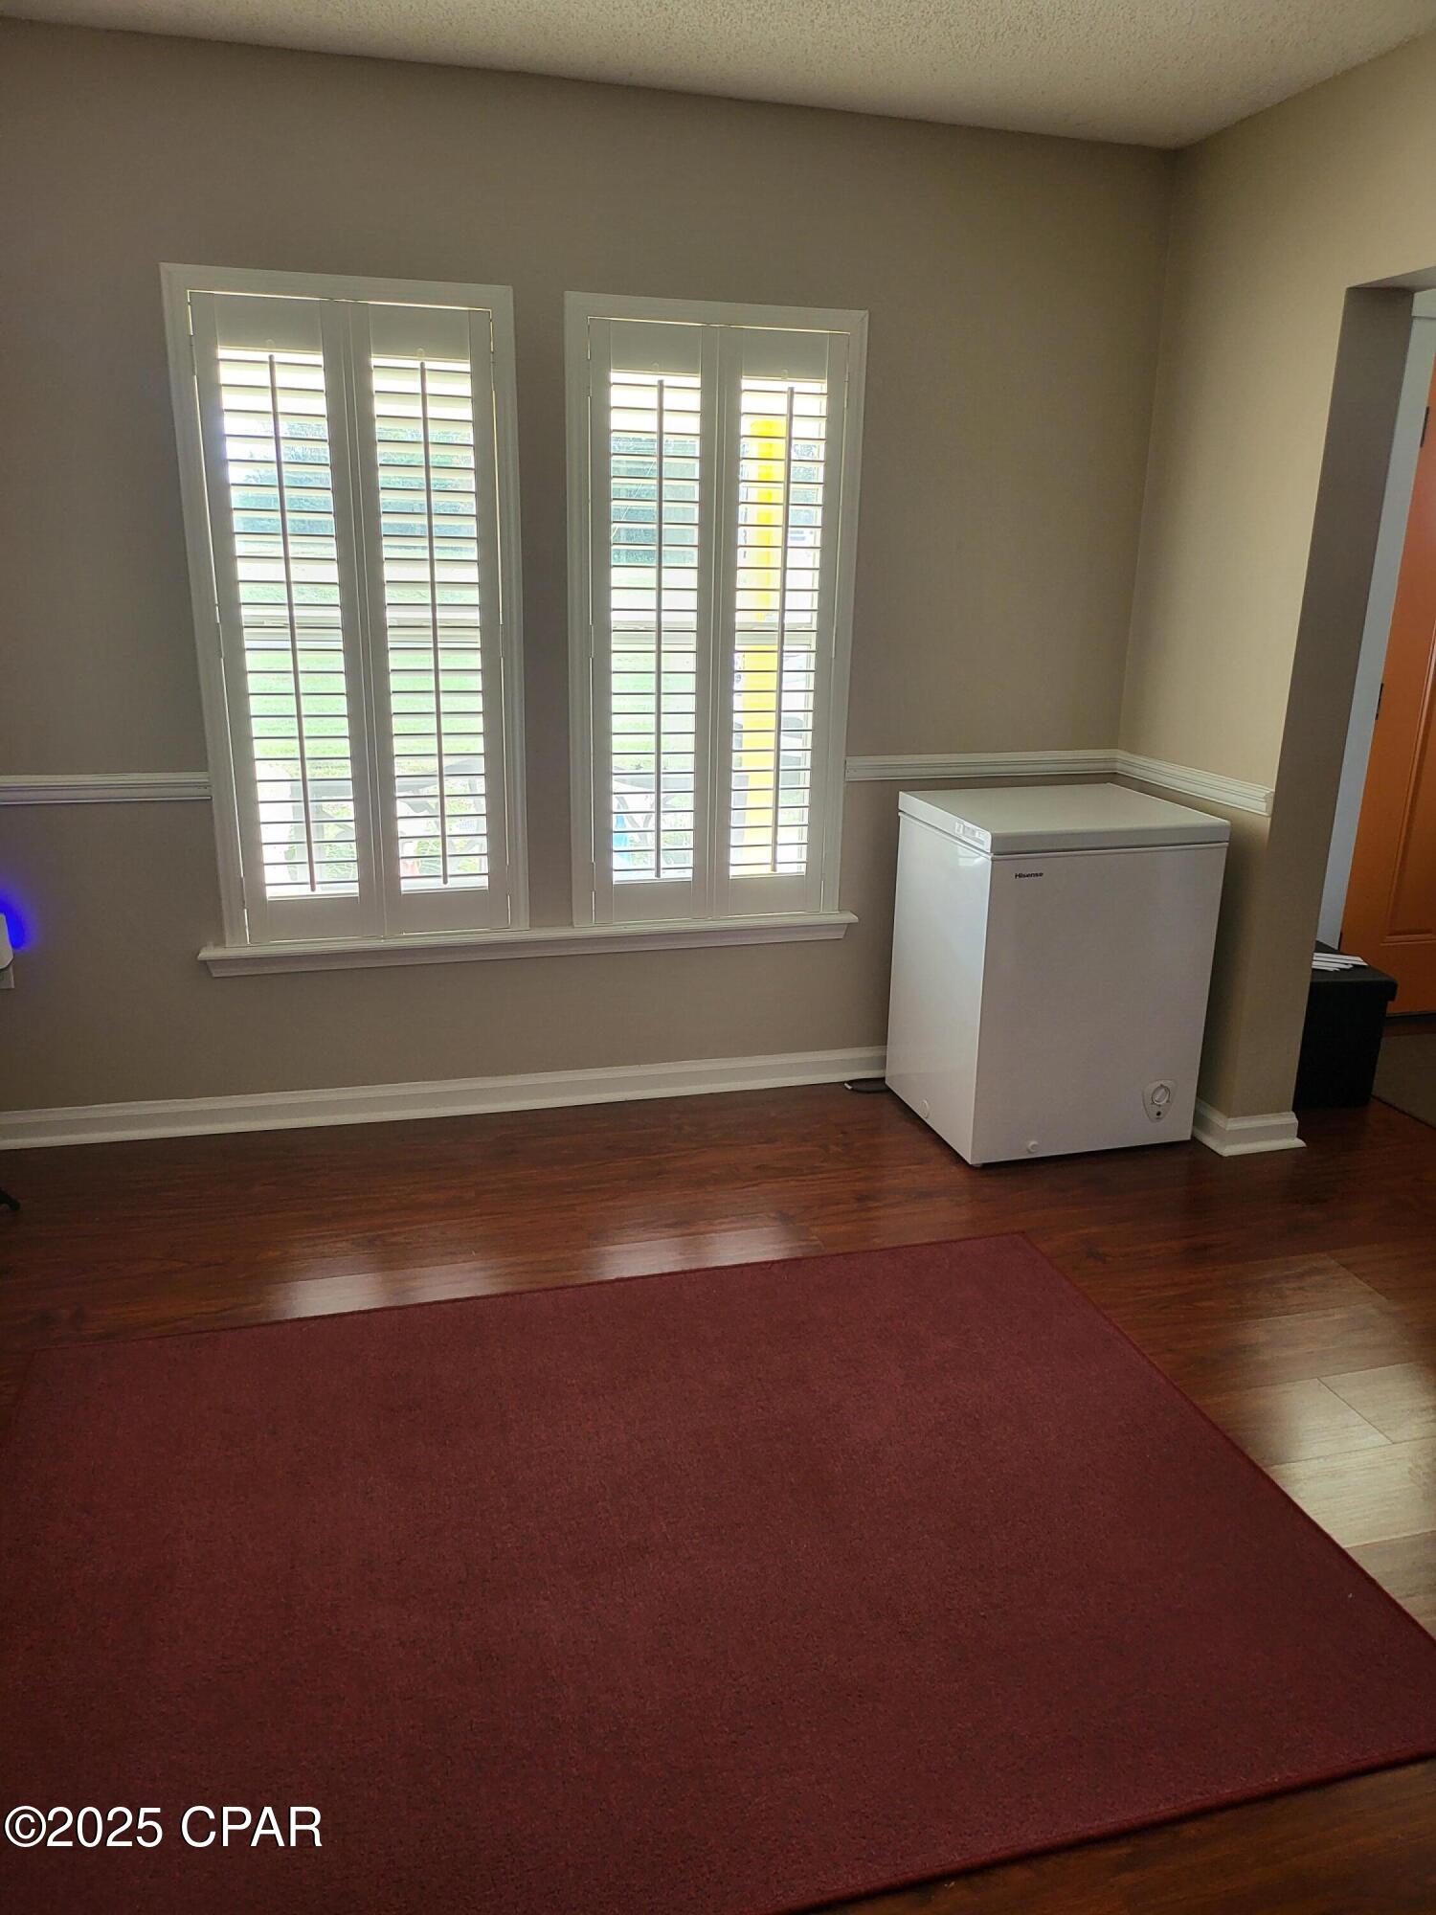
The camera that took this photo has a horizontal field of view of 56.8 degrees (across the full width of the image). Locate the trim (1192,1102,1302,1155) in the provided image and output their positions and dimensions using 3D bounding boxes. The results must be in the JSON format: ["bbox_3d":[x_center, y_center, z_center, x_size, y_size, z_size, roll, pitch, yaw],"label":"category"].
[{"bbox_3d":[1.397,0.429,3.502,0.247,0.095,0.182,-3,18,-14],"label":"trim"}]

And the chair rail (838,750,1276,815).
[{"bbox_3d":[0.830,-0.435,3.361,0.828,0.067,0.682,-3,18,-14],"label":"chair rail"}]

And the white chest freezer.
[{"bbox_3d":[0.859,0.023,3.509,0.628,0.851,0.560,-4,18,-15],"label":"white chest freezer"}]

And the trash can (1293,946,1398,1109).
[{"bbox_3d":[1.658,0.181,3.873,0.385,0.365,0.400,-1,17,-6],"label":"trash can"}]

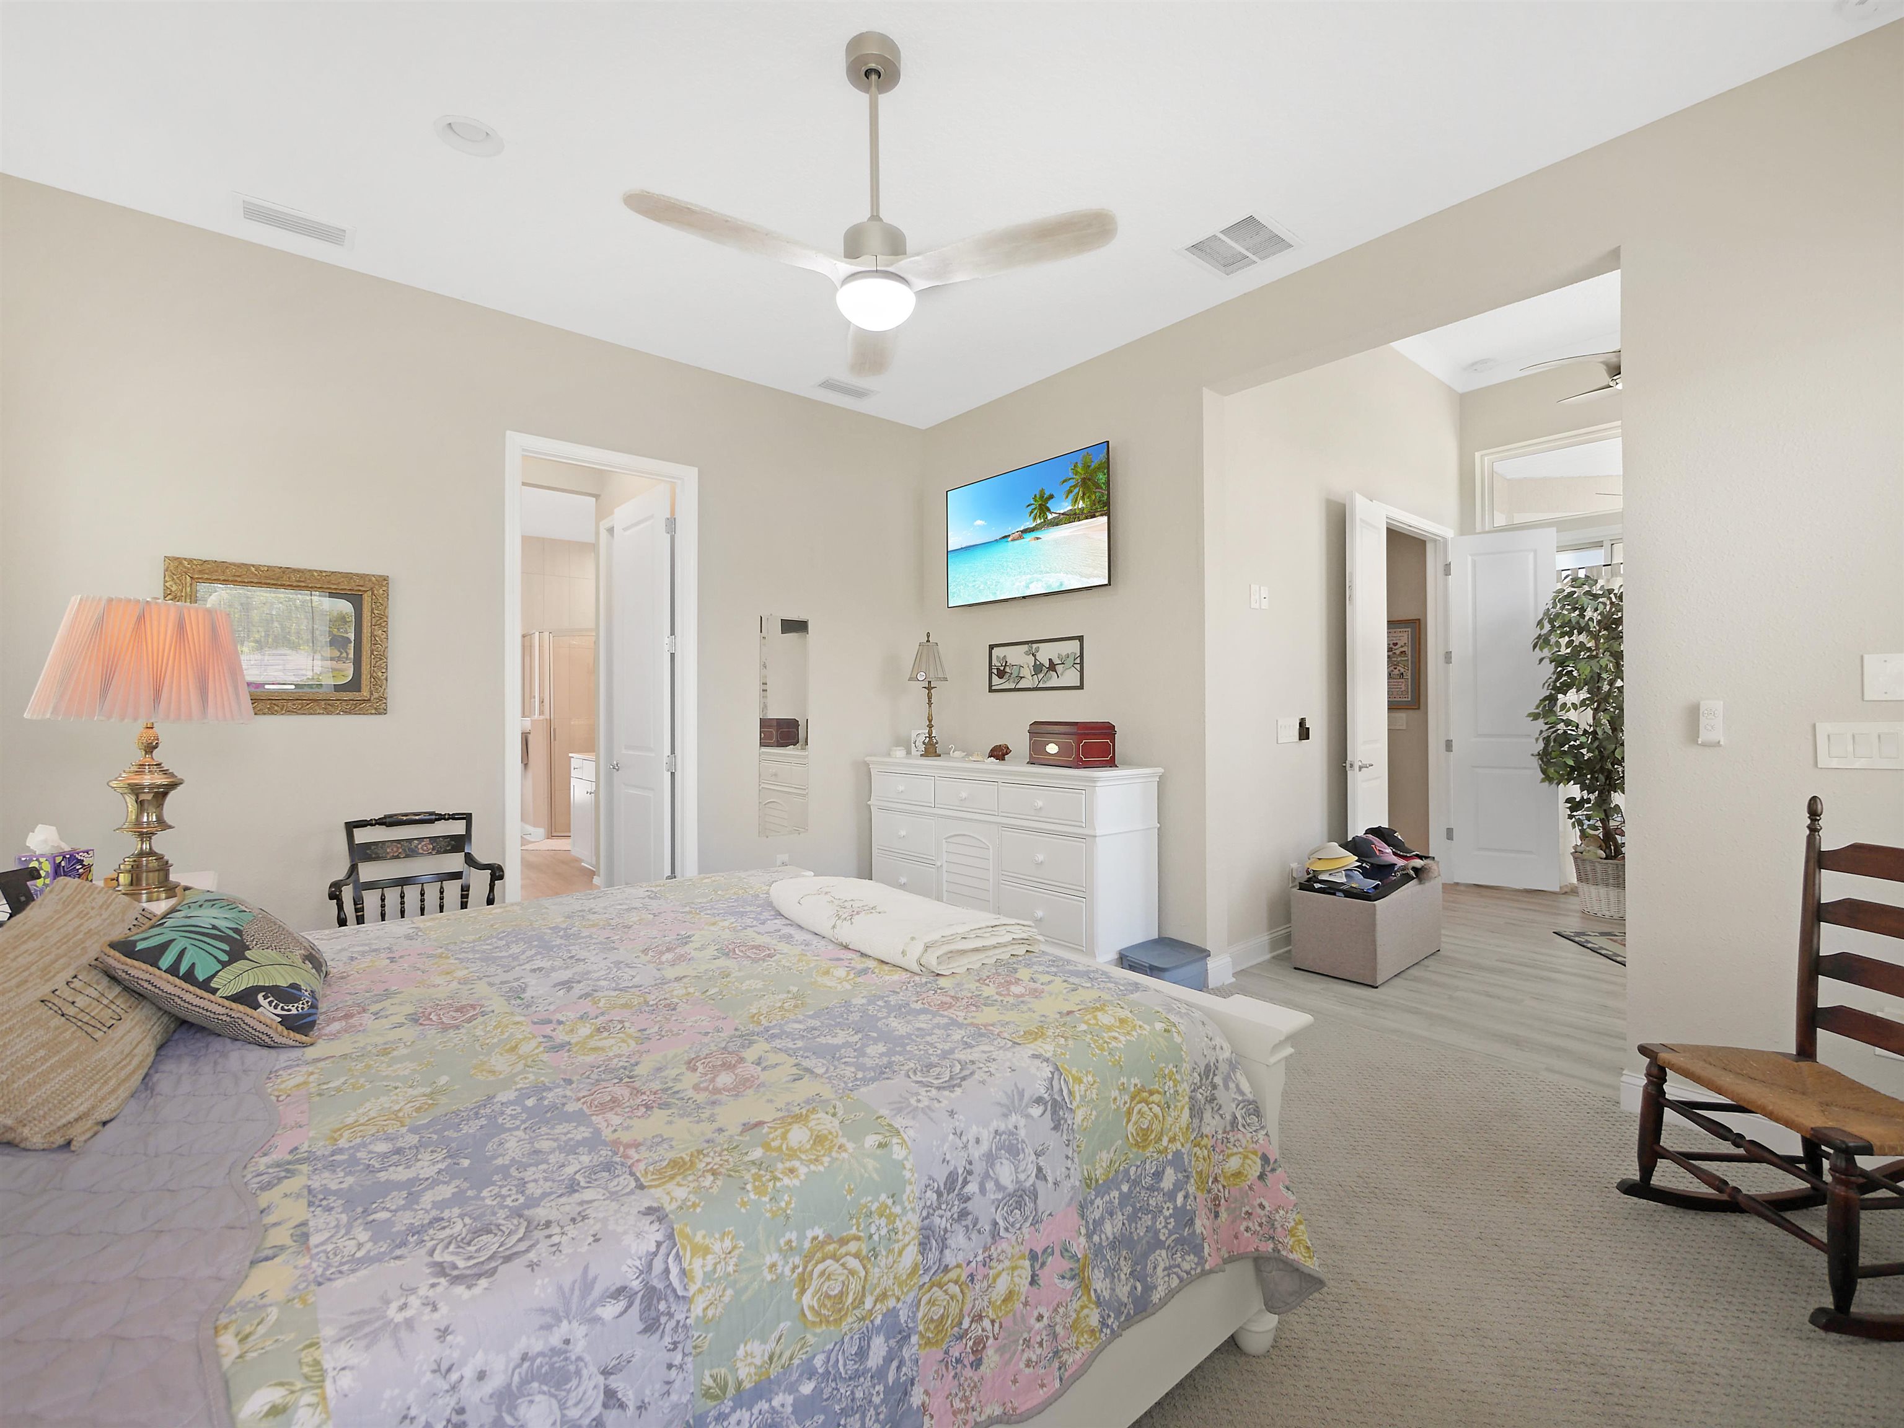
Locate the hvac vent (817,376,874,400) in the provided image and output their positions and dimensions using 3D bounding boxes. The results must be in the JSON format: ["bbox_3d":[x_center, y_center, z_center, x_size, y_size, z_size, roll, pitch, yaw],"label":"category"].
[{"bbox_3d":[-0.582,-1.803,4.295,0.340,0.020,0.150,-1,1,-40],"label":"hvac vent"}]

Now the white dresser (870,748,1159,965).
[{"bbox_3d":[0.241,0.767,4.114,0.490,0.985,1.670,-1,1,-42],"label":"white dresser"}]

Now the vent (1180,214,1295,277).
[{"bbox_3d":[1.158,-1.873,3.112,0.346,0.030,0.340,0,0,-40],"label":"vent"}]

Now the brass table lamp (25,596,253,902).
[{"bbox_3d":[-2.272,0.097,2.176,0.450,0.820,0.450,0,0,-38],"label":"brass table lamp"}]

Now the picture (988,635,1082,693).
[{"bbox_3d":[0.461,-0.269,4.344,0.030,0.292,0.704,0,0,-43],"label":"picture"}]

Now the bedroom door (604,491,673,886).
[{"bbox_3d":[-1.679,0.049,4.199,0.040,2.440,0.710,-1,1,-42],"label":"bedroom door"}]

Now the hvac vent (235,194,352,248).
[{"bbox_3d":[-2.509,-1.864,2.945,0.356,0.030,0.189,0,0,-40],"label":"hvac vent"}]

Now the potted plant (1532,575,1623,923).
[{"bbox_3d":[4.032,0.199,4.749,0.880,2.000,0.880,-1,1,-42],"label":"potted plant"}]

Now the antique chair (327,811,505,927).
[{"bbox_3d":[-2.053,0.850,2.949,0.550,0.890,0.530,-1,1,-40],"label":"antique chair"}]

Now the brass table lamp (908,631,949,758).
[{"bbox_3d":[-0.135,-0.115,4.495,0.215,0.710,0.215,0,0,0],"label":"brass table lamp"}]

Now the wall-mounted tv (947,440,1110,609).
[{"bbox_3d":[0.392,-0.986,4.226,0.060,0.705,1.200,-1,1,-42],"label":"wall-mounted tv"}]

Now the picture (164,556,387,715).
[{"bbox_3d":[-2.685,-0.292,3.098,0.677,0.600,0.045,0,0,-38],"label":"picture"}]

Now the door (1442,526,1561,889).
[{"bbox_3d":[3.850,-0.026,5.380,0.610,2.440,0.040,0,1,24],"label":"door"}]

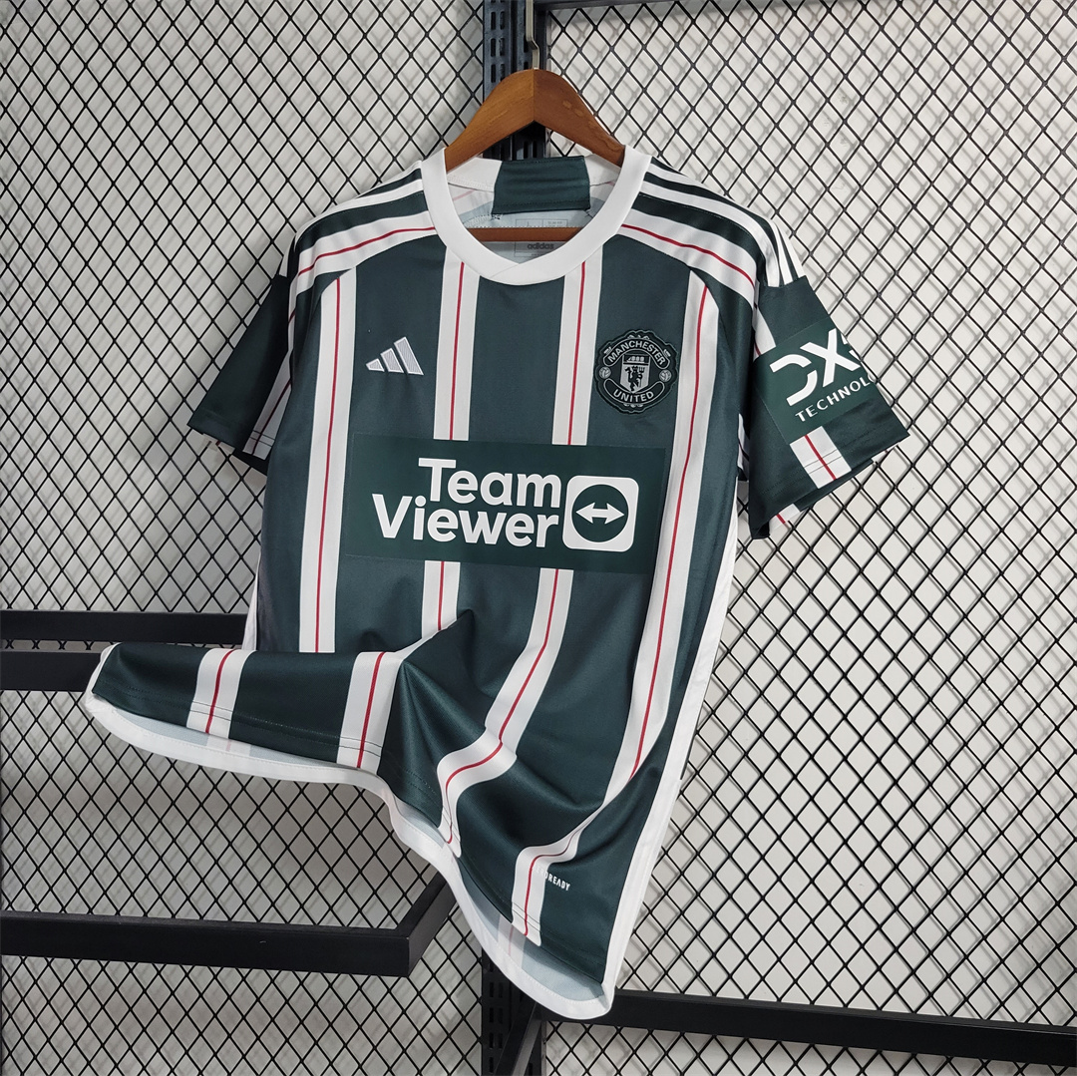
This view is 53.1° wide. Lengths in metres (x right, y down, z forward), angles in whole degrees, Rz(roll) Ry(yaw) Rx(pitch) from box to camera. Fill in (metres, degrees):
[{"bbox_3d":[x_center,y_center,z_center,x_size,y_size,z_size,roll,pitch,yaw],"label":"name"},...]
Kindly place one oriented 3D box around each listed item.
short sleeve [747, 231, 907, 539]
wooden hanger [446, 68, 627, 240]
[{"bbox_3d":[0.258,-0.138,0.980,0.150,0.270,0.110,0,1,7],"label":"short sleeve"},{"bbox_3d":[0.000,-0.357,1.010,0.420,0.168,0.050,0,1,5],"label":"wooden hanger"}]

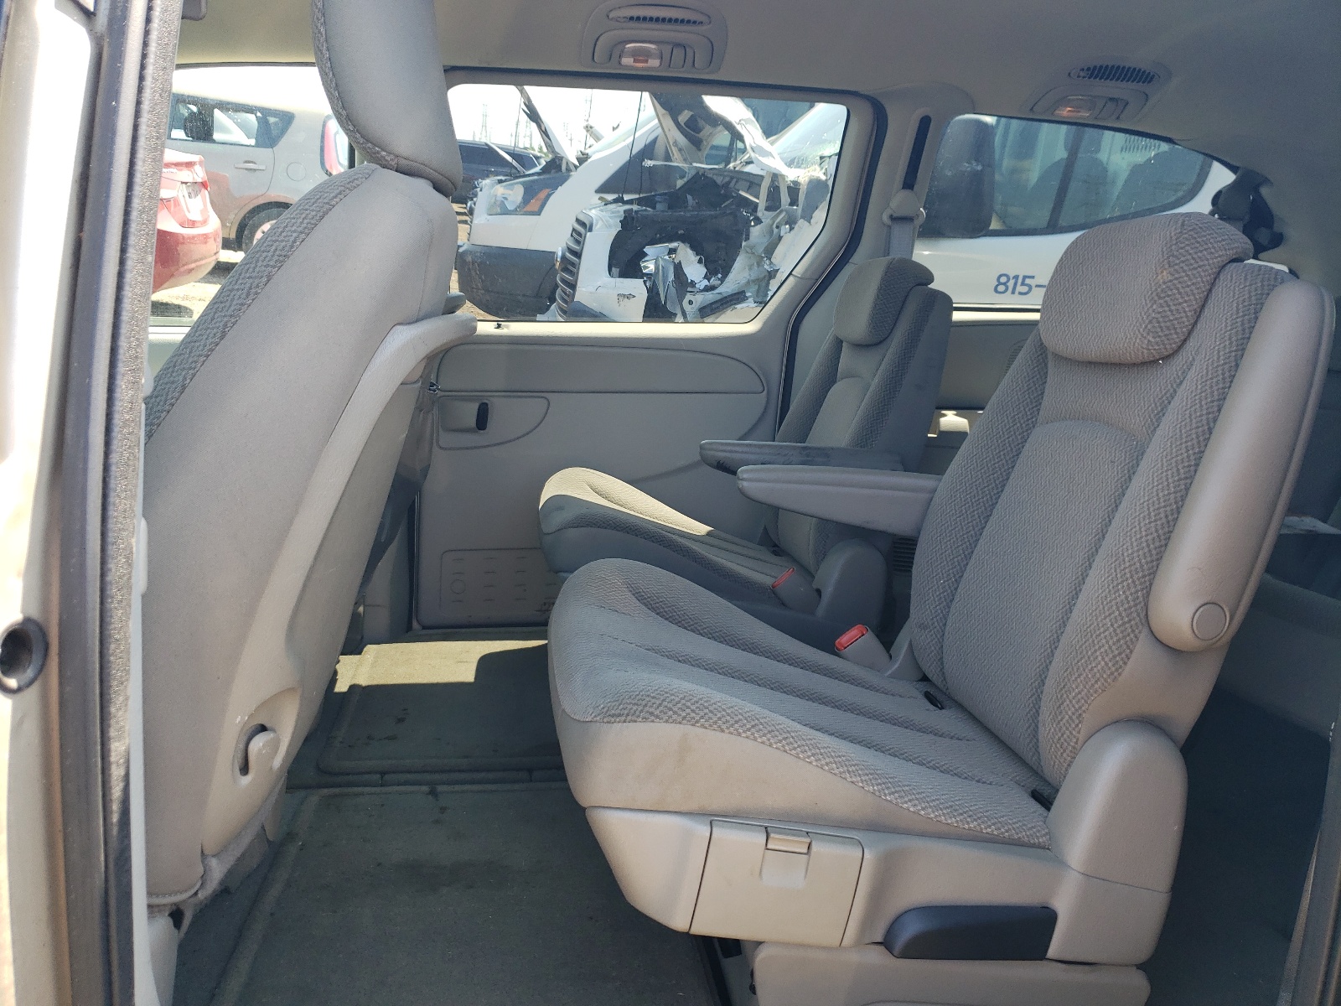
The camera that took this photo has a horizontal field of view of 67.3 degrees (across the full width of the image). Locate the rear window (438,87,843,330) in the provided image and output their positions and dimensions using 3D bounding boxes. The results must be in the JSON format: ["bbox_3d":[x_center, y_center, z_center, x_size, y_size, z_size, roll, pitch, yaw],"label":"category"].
[{"bbox_3d":[-0.055,-0.624,2.210,0.840,0.490,0.060,0,28,-9],"label":"rear window"}]

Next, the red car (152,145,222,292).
[{"bbox_3d":[-5.303,-1.790,6.134,4.600,1.470,1.780,-1,16,-7],"label":"red car"}]

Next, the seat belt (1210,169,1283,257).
[{"bbox_3d":[1.298,-0.652,2.266,0.130,0.190,0.100,0,11,-9],"label":"seat belt"}]

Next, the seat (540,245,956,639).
[{"bbox_3d":[0.127,-0.057,2.036,0.800,0.880,0.580,0,11,-9],"label":"seat"}]

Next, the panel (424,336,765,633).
[{"bbox_3d":[-0.180,-0.048,2.376,0.840,0.690,0.090,0,11,-9],"label":"panel"}]

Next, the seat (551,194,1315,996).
[{"bbox_3d":[0.251,0.086,1.259,0.800,0.880,0.580,0,11,-9],"label":"seat"}]

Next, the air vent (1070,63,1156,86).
[{"bbox_3d":[0.865,-0.830,1.956,0.175,0.030,0.050,0,11,-9],"label":"air vent"}]

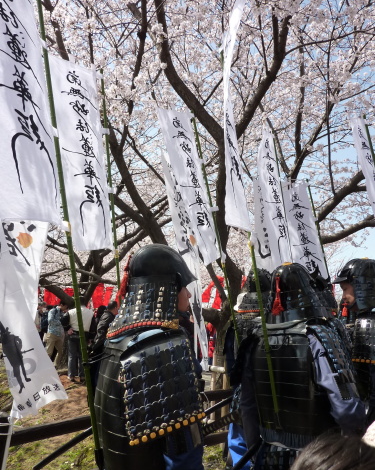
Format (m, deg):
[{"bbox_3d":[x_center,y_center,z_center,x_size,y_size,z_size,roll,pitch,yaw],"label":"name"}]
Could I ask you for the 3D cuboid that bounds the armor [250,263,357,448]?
[{"bbox_3d":[0.580,0.587,1.820,0.520,0.860,0.400,-5,-10,30],"label":"armor"}]

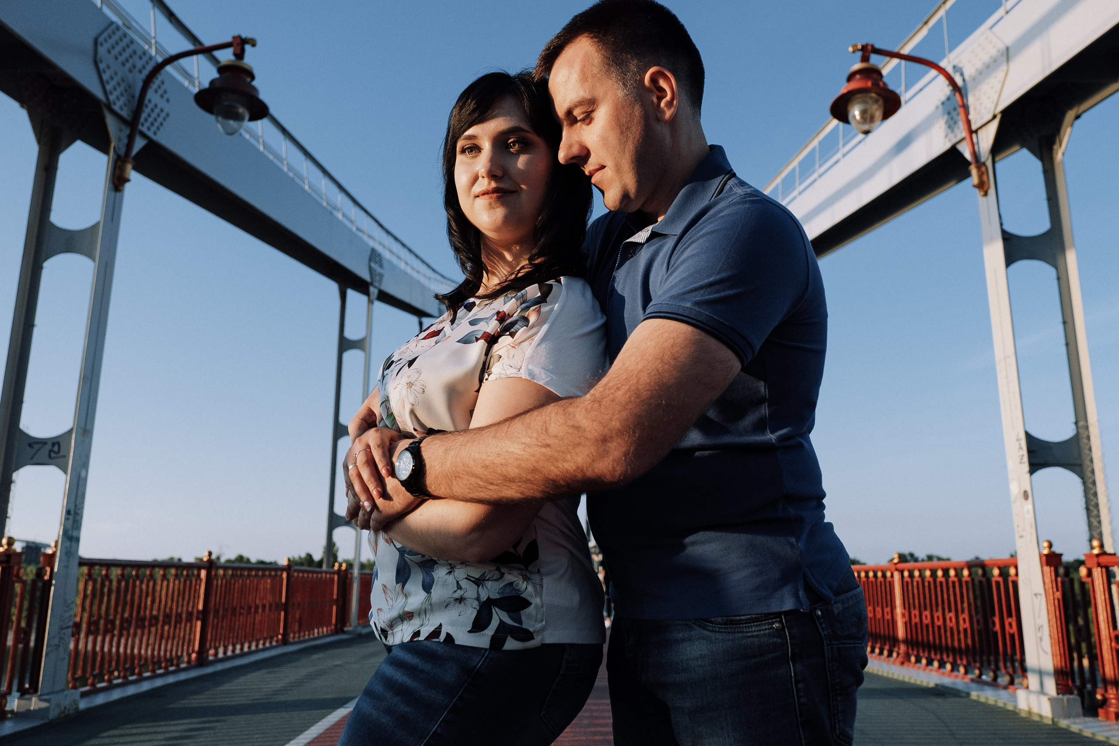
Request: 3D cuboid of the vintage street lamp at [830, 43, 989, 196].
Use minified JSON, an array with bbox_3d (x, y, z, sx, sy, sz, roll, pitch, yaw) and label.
[{"bbox_3d":[3.057,-2.267,7.167,1.271,1.487,0.601,0,-13,0],"label":"vintage street lamp"}]

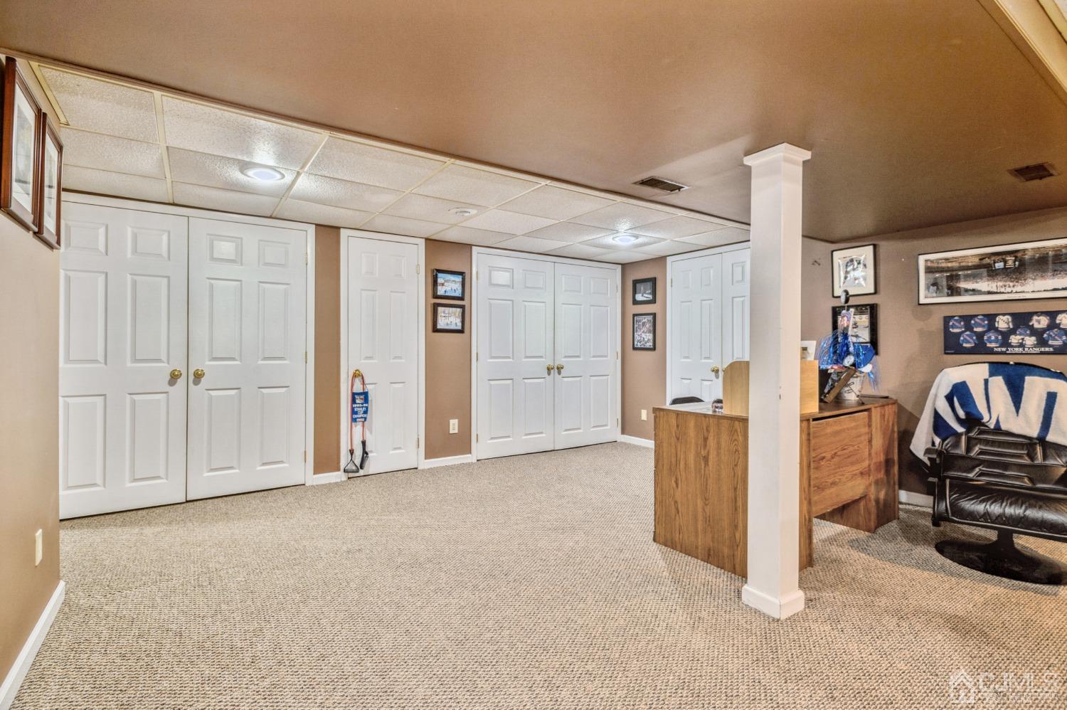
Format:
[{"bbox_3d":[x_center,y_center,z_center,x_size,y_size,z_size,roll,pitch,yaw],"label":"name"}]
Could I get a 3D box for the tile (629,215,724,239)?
[{"bbox_3d":[1.153,-1.042,4.131,0.605,0.020,0.605,0,1,-35],"label":"tile"}]

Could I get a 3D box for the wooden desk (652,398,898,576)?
[{"bbox_3d":[1.445,0.644,2.909,1.494,0.735,0.662,0,1,-37],"label":"wooden desk"}]

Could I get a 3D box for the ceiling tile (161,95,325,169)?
[{"bbox_3d":[-1.385,-1.036,2.411,0.600,0.020,0.590,0,1,-35],"label":"ceiling tile"}]

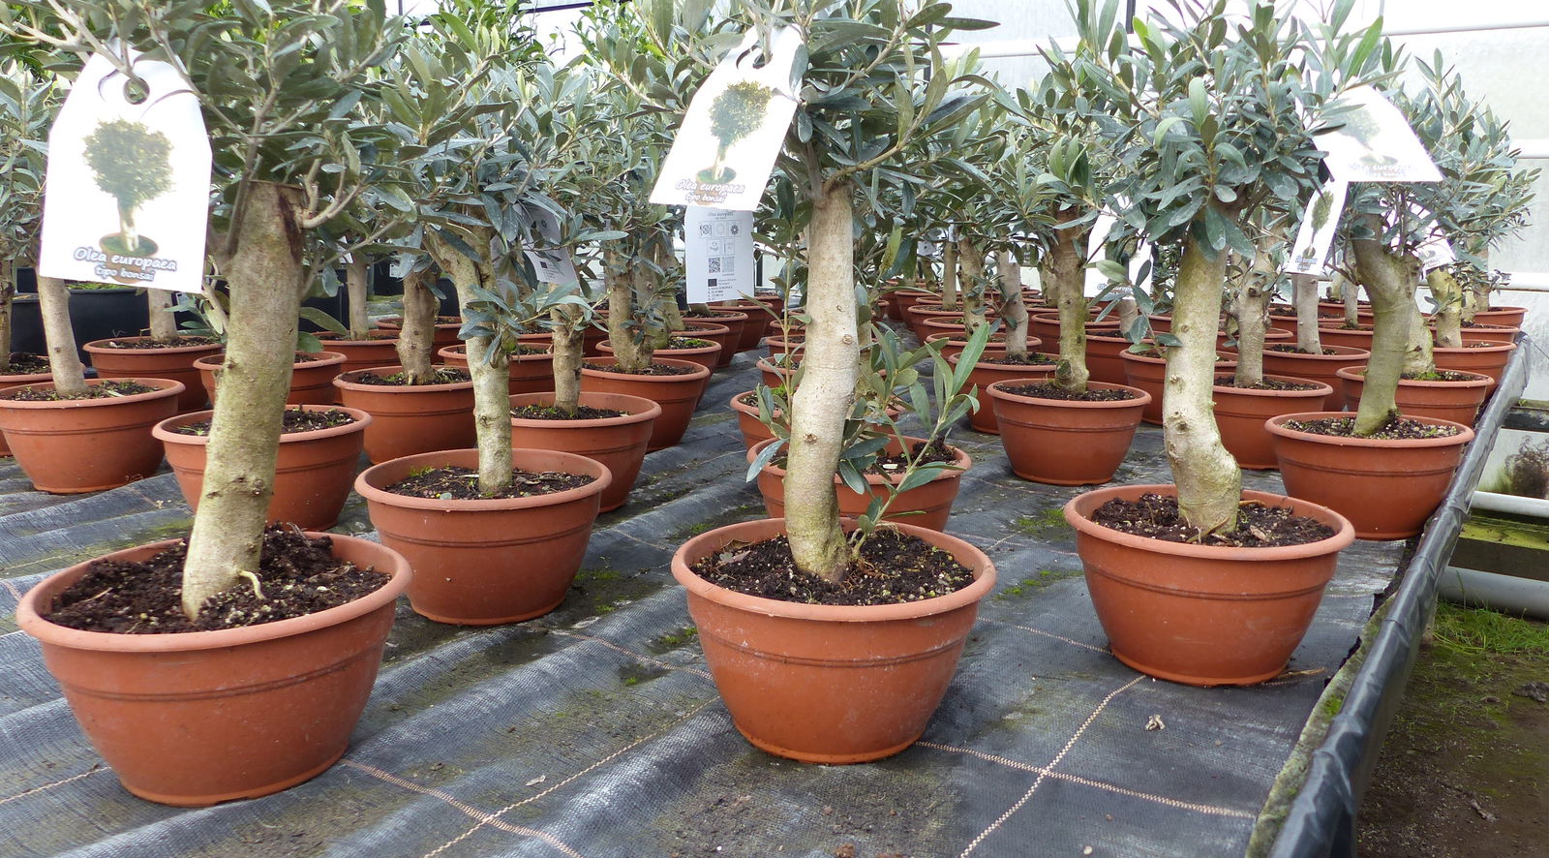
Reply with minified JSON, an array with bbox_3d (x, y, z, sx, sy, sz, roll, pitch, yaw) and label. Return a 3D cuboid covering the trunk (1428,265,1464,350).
[{"bbox_3d":[1.467,-0.266,2.443,0.068,0.184,0.062,7,12,30],"label":"trunk"}]

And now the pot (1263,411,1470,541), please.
[{"bbox_3d":[0.864,0.067,1.645,0.272,0.148,0.272,1,10,0],"label":"pot"}]

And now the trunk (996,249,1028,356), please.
[{"bbox_3d":[0.474,-0.258,2.239,0.061,0.242,0.051,1,11,0],"label":"trunk"}]

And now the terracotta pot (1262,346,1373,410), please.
[{"bbox_3d":[1.080,-0.100,2.290,0.238,0.125,0.238,1,11,0],"label":"terracotta pot"}]

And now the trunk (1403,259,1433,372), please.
[{"bbox_3d":[1.178,-0.209,2.056,0.066,0.217,0.064,7,12,29],"label":"trunk"}]

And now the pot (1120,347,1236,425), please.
[{"bbox_3d":[0.869,-0.089,2.395,0.256,0.136,0.256,1,10,0],"label":"pot"}]

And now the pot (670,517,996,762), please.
[{"bbox_3d":[0.049,0.179,0.959,0.272,0.148,0.272,1,10,0],"label":"pot"}]

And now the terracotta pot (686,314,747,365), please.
[{"bbox_3d":[-0.186,-0.226,2.838,0.238,0.125,0.238,1,11,0],"label":"terracotta pot"}]

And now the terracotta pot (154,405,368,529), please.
[{"bbox_3d":[-0.667,0.055,1.477,0.255,0.134,0.255,1,11,0],"label":"terracotta pot"}]

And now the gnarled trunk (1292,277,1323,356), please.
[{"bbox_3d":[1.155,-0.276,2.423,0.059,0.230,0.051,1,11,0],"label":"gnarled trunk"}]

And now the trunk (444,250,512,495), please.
[{"bbox_3d":[-0.301,-0.057,1.137,0.067,0.247,0.054,-2,11,-15],"label":"trunk"}]

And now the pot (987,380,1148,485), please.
[{"bbox_3d":[0.498,0.005,1.911,0.272,0.148,0.272,1,10,0],"label":"pot"}]

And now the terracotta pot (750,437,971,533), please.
[{"bbox_3d":[0.096,0.098,1.290,0.255,0.134,0.255,1,11,0],"label":"terracotta pot"}]

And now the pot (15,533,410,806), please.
[{"bbox_3d":[-0.372,0.163,0.770,0.238,0.125,0.238,1,11,0],"label":"pot"}]

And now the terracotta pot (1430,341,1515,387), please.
[{"bbox_3d":[1.742,-0.146,2.875,0.272,0.148,0.272,1,10,0],"label":"terracotta pot"}]

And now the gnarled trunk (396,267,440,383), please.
[{"bbox_3d":[-0.555,-0.162,1.742,0.068,0.179,0.059,-2,11,-17],"label":"gnarled trunk"}]

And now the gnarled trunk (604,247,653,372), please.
[{"bbox_3d":[-0.237,-0.195,1.816,0.079,0.202,0.069,0,11,-7],"label":"gnarled trunk"}]

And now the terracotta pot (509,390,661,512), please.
[{"bbox_3d":[-0.288,0.034,1.600,0.255,0.134,0.255,1,11,0],"label":"terracotta pot"}]

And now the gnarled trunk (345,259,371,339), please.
[{"bbox_3d":[-0.902,-0.287,2.418,0.054,0.181,0.046,-3,11,-20],"label":"gnarled trunk"}]

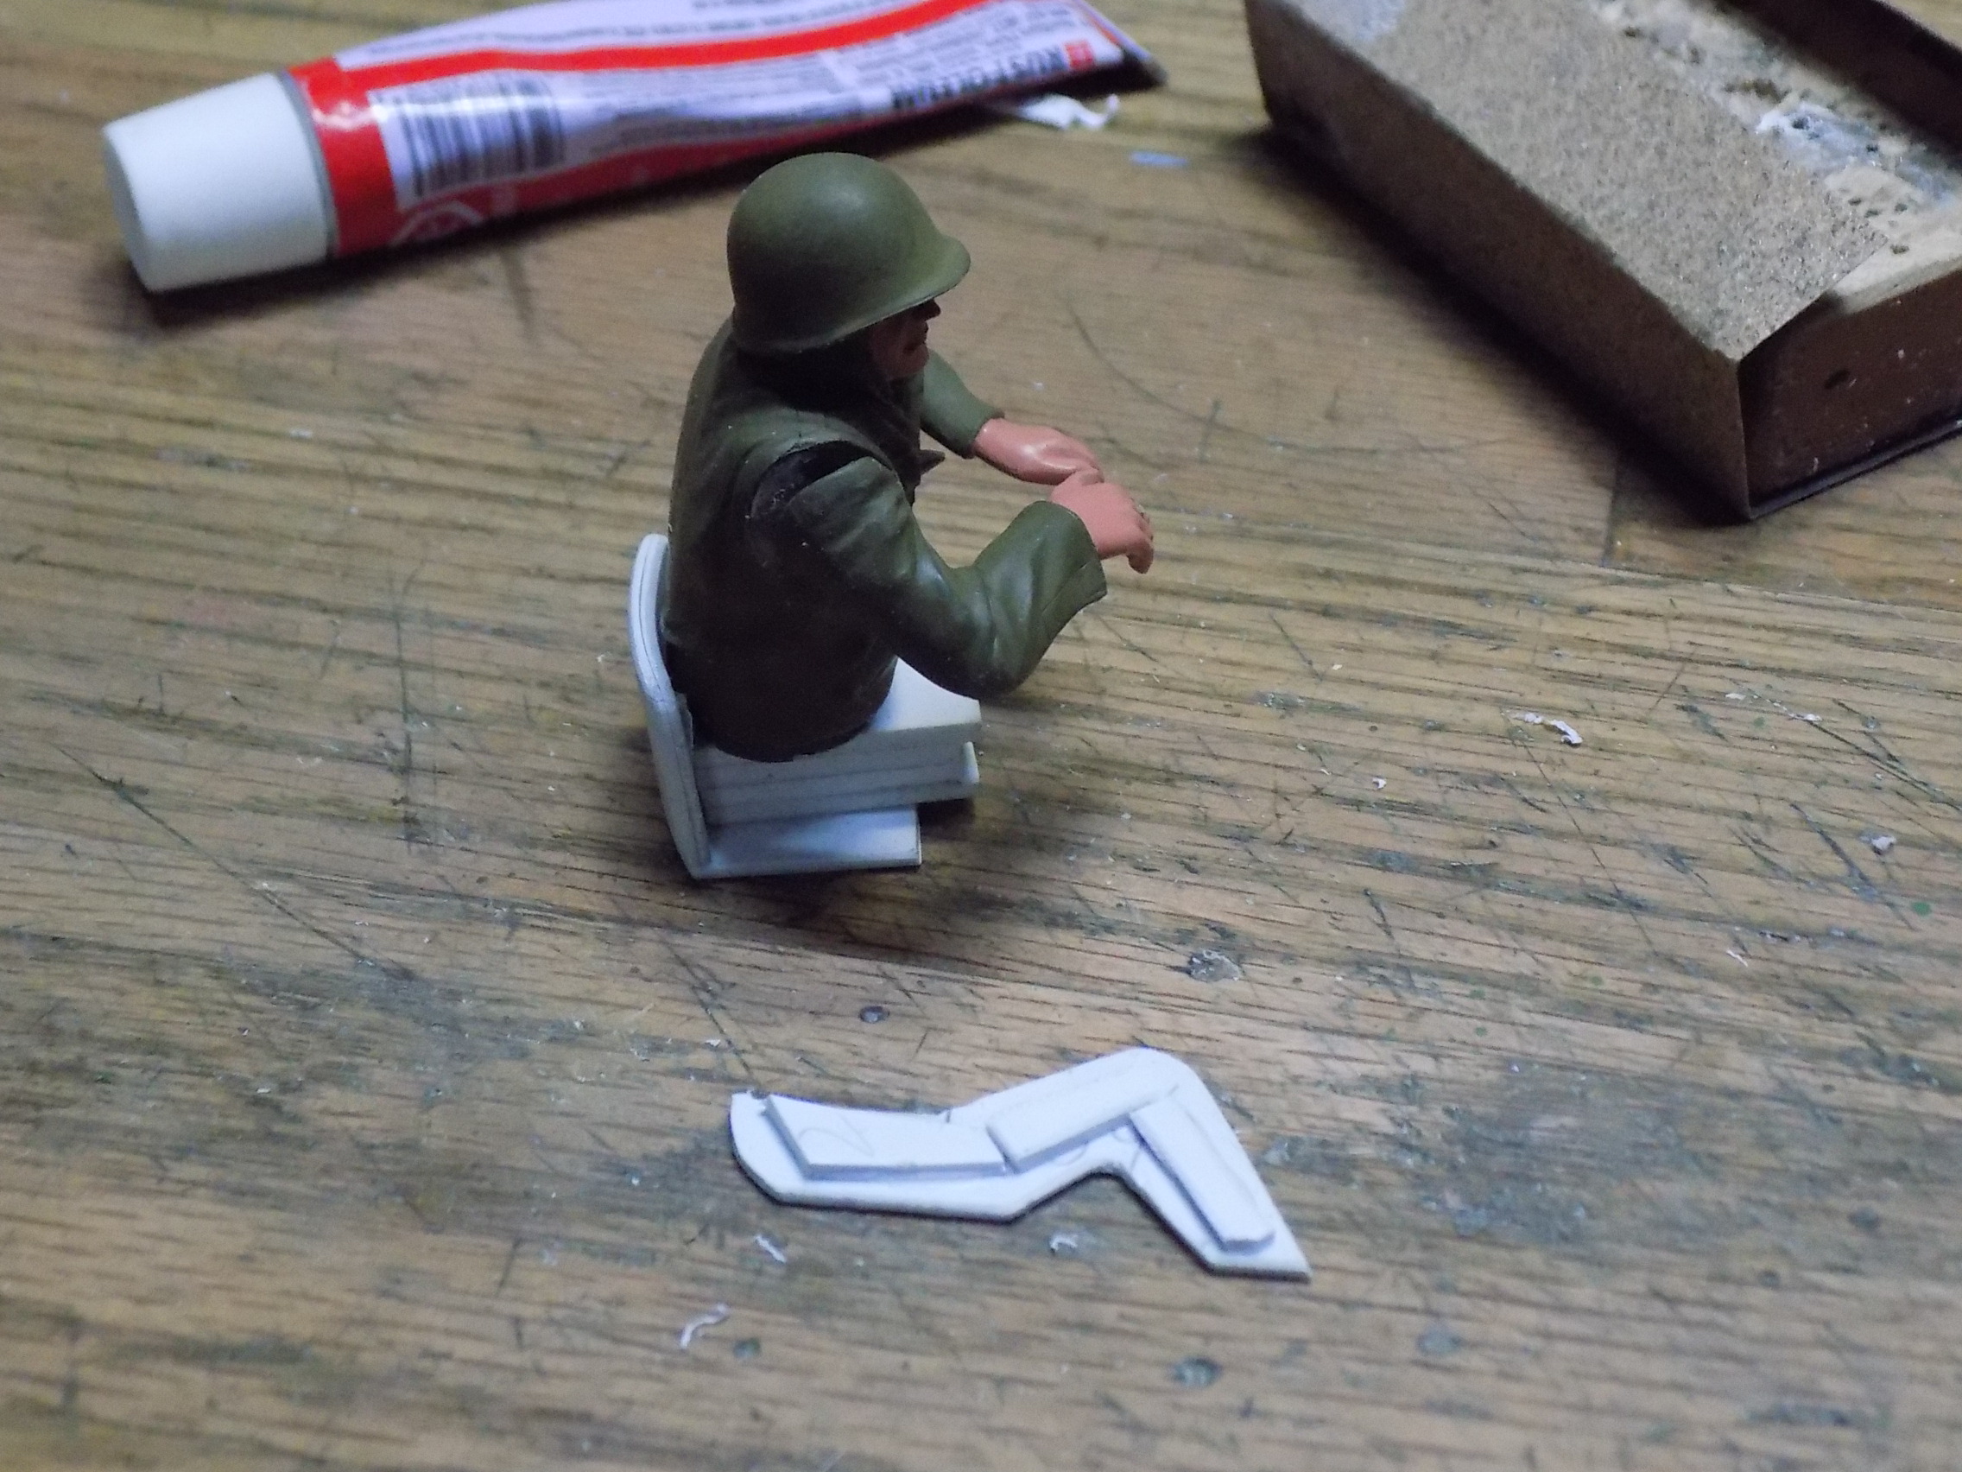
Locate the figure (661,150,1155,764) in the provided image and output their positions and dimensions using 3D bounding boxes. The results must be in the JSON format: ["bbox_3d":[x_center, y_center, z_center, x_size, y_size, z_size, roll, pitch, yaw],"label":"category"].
[{"bbox_3d":[-0.006,-0.024,0.226,0.037,0.049,0.032,-7,42,-7],"label":"figure"}]

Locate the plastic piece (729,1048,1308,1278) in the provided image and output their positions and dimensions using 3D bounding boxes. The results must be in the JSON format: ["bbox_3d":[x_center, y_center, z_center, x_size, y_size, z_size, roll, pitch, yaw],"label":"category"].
[{"bbox_3d":[0.002,0.031,0.215,0.041,0.003,0.021,-1,42,-1],"label":"plastic piece"}]

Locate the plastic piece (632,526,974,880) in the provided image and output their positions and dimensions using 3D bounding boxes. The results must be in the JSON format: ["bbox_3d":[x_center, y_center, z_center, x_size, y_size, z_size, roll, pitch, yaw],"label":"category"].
[{"bbox_3d":[-0.014,-0.006,0.238,0.027,0.026,0.021,-3,42,-4],"label":"plastic piece"}]

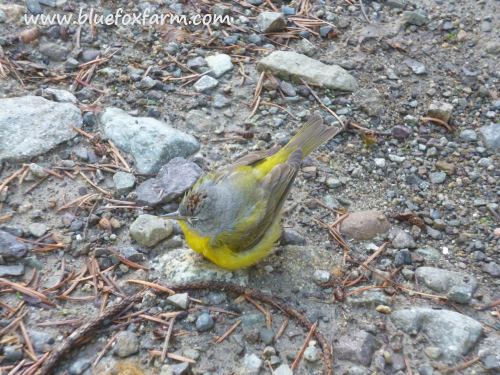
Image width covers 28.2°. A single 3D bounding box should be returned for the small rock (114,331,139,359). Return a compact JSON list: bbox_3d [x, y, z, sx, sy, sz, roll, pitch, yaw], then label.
[{"bbox_3d":[-0.057,0.073,0.462,0.011,0.010,0.014,0,45,0],"label":"small rock"}]

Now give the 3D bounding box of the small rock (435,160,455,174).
[{"bbox_3d":[0.109,-0.011,0.558,0.011,0.006,0.008,11,46,11],"label":"small rock"}]

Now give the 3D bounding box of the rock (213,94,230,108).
[{"bbox_3d":[-0.018,-0.053,0.613,0.010,0.006,0.009,0,44,0],"label":"rock"}]

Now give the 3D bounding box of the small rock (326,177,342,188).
[{"bbox_3d":[0.048,-0.003,0.561,0.008,0.005,0.006,0,44,0],"label":"small rock"}]

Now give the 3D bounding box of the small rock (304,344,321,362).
[{"bbox_3d":[0.029,0.078,0.469,0.008,0.006,0.008,0,45,0],"label":"small rock"}]

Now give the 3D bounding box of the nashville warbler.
[{"bbox_3d":[0.009,0.001,0.518,0.048,0.048,0.110,30,52,28],"label":"nashville warbler"}]

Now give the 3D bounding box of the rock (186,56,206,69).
[{"bbox_3d":[-0.033,-0.077,0.614,0.012,0.006,0.009,0,45,0],"label":"rock"}]

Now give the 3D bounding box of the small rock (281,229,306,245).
[{"bbox_3d":[0.022,0.026,0.521,0.014,0.006,0.009,0,45,0],"label":"small rock"}]

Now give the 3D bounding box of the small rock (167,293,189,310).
[{"bbox_3d":[-0.036,0.057,0.499,0.011,0.006,0.007,0,44,0],"label":"small rock"}]

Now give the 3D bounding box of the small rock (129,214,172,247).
[{"bbox_3d":[-0.053,0.023,0.537,0.023,0.015,0.018,0,45,0],"label":"small rock"}]

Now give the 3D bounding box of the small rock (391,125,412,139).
[{"bbox_3d":[0.086,-0.032,0.568,0.013,0.007,0.009,7,45,7],"label":"small rock"}]

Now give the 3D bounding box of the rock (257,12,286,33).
[{"bbox_3d":[0.014,-0.106,0.639,0.019,0.011,0.015,0,45,0],"label":"rock"}]

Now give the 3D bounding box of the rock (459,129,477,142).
[{"bbox_3d":[0.130,-0.031,0.597,0.010,0.007,0.009,0,45,0],"label":"rock"}]

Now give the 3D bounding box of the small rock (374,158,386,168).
[{"bbox_3d":[0.076,-0.014,0.581,0.007,0.005,0.006,0,45,0],"label":"small rock"}]

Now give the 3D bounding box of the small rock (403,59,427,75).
[{"bbox_3d":[0.106,-0.077,0.639,0.009,0.005,0.016,-33,53,-29],"label":"small rock"}]

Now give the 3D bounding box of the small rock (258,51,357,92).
[{"bbox_3d":[0.034,-0.070,0.601,0.063,0.016,0.025,18,48,17],"label":"small rock"}]

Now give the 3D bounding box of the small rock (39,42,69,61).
[{"bbox_3d":[-0.123,-0.085,0.622,0.019,0.008,0.015,7,45,7],"label":"small rock"}]

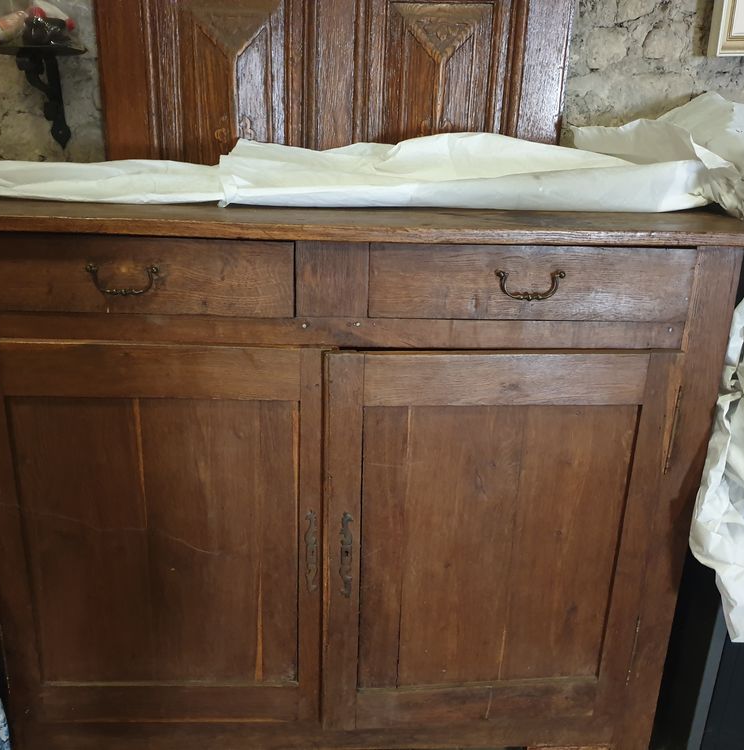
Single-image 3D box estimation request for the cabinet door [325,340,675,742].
[{"bbox_3d":[0.198,0.304,1.295,0.561,0.714,0.025,0,17,-4],"label":"cabinet door"}]

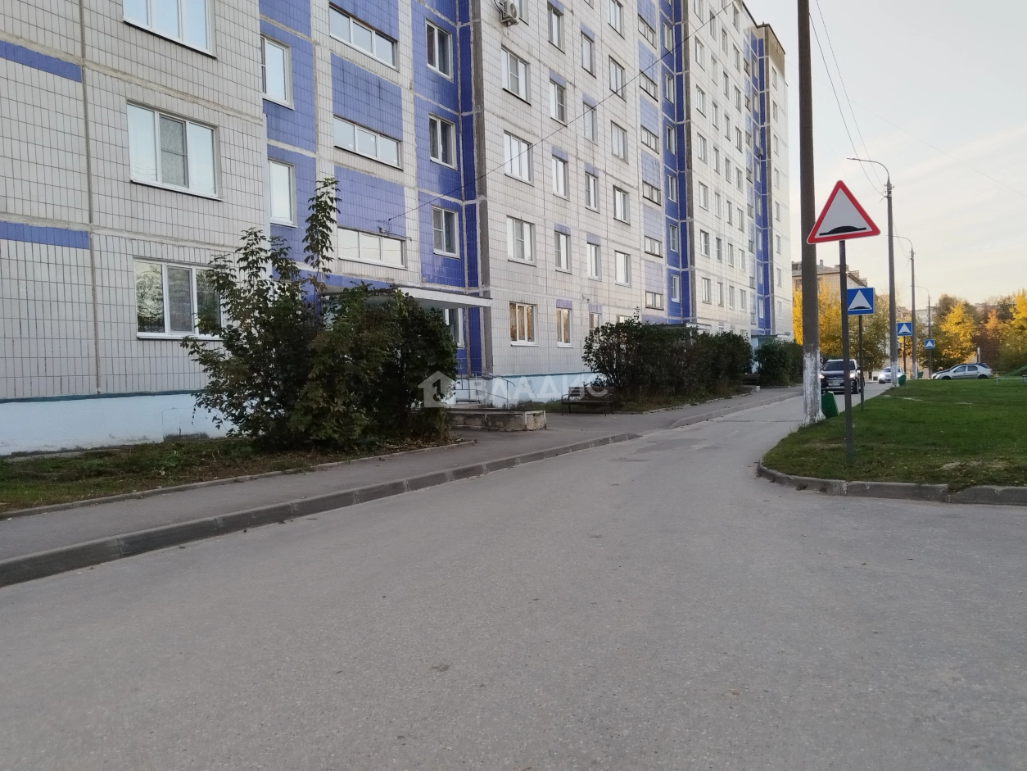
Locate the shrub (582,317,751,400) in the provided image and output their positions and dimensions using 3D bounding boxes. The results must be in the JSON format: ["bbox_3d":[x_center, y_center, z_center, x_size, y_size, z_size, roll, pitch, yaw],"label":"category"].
[{"bbox_3d":[6.608,-0.989,30.690,2.400,2.700,14.000,-1,1,29],"label":"shrub"}]

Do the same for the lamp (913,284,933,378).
[{"bbox_3d":[41.273,-5.382,78.000,1.900,9.500,0.350,-1,1,29],"label":"lamp"}]

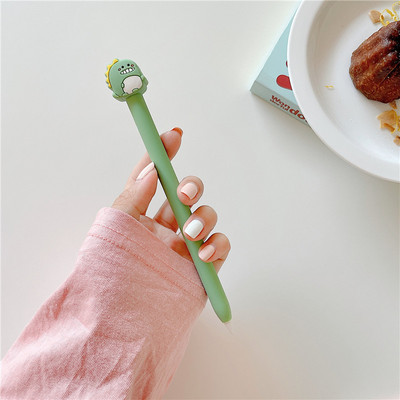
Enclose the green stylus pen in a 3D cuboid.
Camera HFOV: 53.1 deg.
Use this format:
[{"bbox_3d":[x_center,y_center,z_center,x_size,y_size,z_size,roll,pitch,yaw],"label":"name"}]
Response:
[{"bbox_3d":[-0.016,-0.006,0.248,0.023,0.017,0.175,-23,90,-8],"label":"green stylus pen"}]

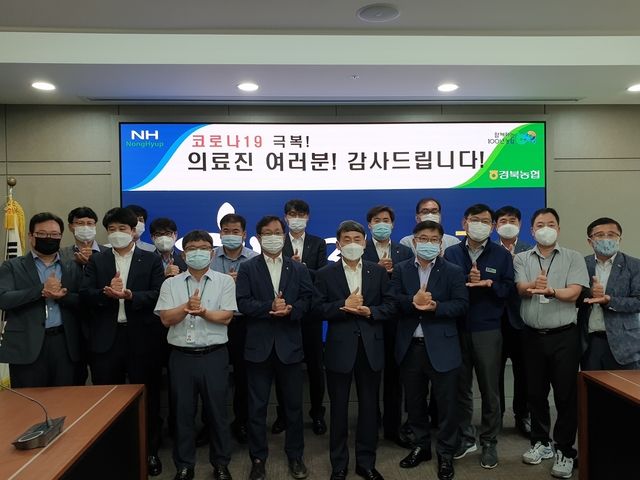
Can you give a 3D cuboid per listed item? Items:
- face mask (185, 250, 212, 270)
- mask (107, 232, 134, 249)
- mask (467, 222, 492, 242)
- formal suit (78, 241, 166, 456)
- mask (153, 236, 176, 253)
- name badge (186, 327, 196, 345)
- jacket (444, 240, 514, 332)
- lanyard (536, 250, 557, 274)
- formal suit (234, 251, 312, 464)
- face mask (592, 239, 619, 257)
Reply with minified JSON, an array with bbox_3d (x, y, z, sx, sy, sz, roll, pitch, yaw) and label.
[{"bbox_3d":[-0.794,0.131,3.140,0.165,0.130,0.090,-1,2,-12],"label":"face mask"},{"bbox_3d":[-1.353,0.005,3.260,0.150,0.120,0.095,-1,0,-8],"label":"mask"},{"bbox_3d":[1.078,-0.051,3.240,0.160,0.130,0.090,7,2,16],"label":"mask"},{"bbox_3d":[-1.345,0.756,3.290,0.560,1.430,0.370,-1,0,-13],"label":"formal suit"},{"bbox_3d":[-1.133,0.033,3.480,0.145,0.120,0.090,-1,1,-17],"label":"mask"},{"bbox_3d":[-0.818,0.611,3.060,0.059,0.108,0.010,-1,0,-9],"label":"name badge"},{"bbox_3d":[1.121,0.324,3.390,0.490,0.660,0.350,-1,0,17],"label":"jacket"},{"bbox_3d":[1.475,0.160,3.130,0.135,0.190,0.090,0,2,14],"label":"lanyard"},{"bbox_3d":[-0.297,0.791,3.210,0.510,1.400,0.360,-1,0,-5],"label":"formal suit"},{"bbox_3d":[1.853,0.047,3.120,0.150,0.115,0.095,0,1,25],"label":"face mask"}]

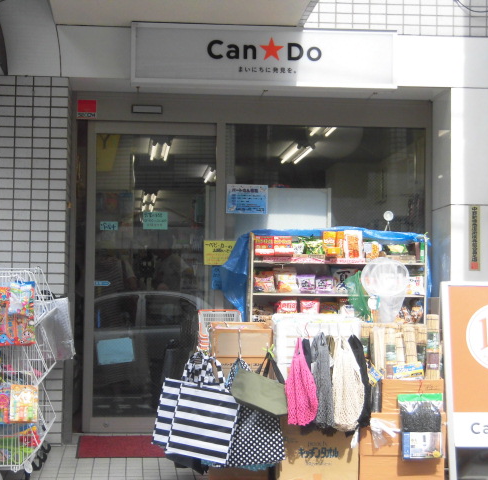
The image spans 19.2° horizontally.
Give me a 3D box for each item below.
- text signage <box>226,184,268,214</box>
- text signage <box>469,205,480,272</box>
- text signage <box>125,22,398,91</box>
[{"bbox_3d":[0.025,-0.291,10.343,0.297,0.212,0.010,1,-3,-5],"label":"text signage"},{"bbox_3d":[1.576,-0.012,9.873,0.084,0.453,0.020,1,-3,-5],"label":"text signage"},{"bbox_3d":[0.137,-1.228,9.744,1.791,0.403,0.170,1,-3,-5],"label":"text signage"}]

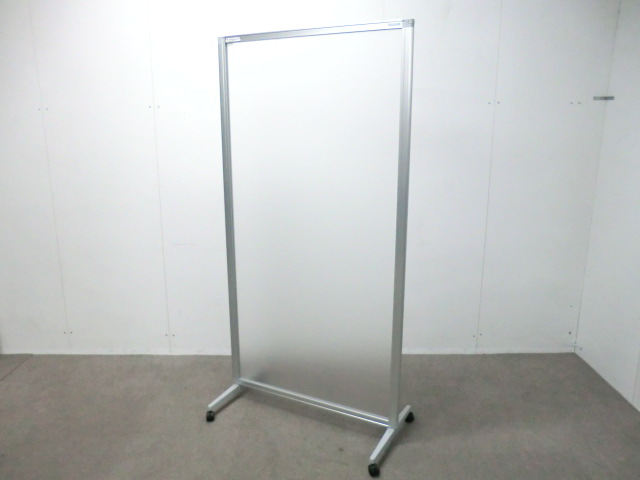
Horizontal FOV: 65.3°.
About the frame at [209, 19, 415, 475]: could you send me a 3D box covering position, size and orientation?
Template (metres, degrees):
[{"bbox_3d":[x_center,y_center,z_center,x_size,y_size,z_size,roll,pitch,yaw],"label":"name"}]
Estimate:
[{"bbox_3d":[-0.049,0.014,2.262,0.905,1.800,0.500,6,14,27],"label":"frame"}]

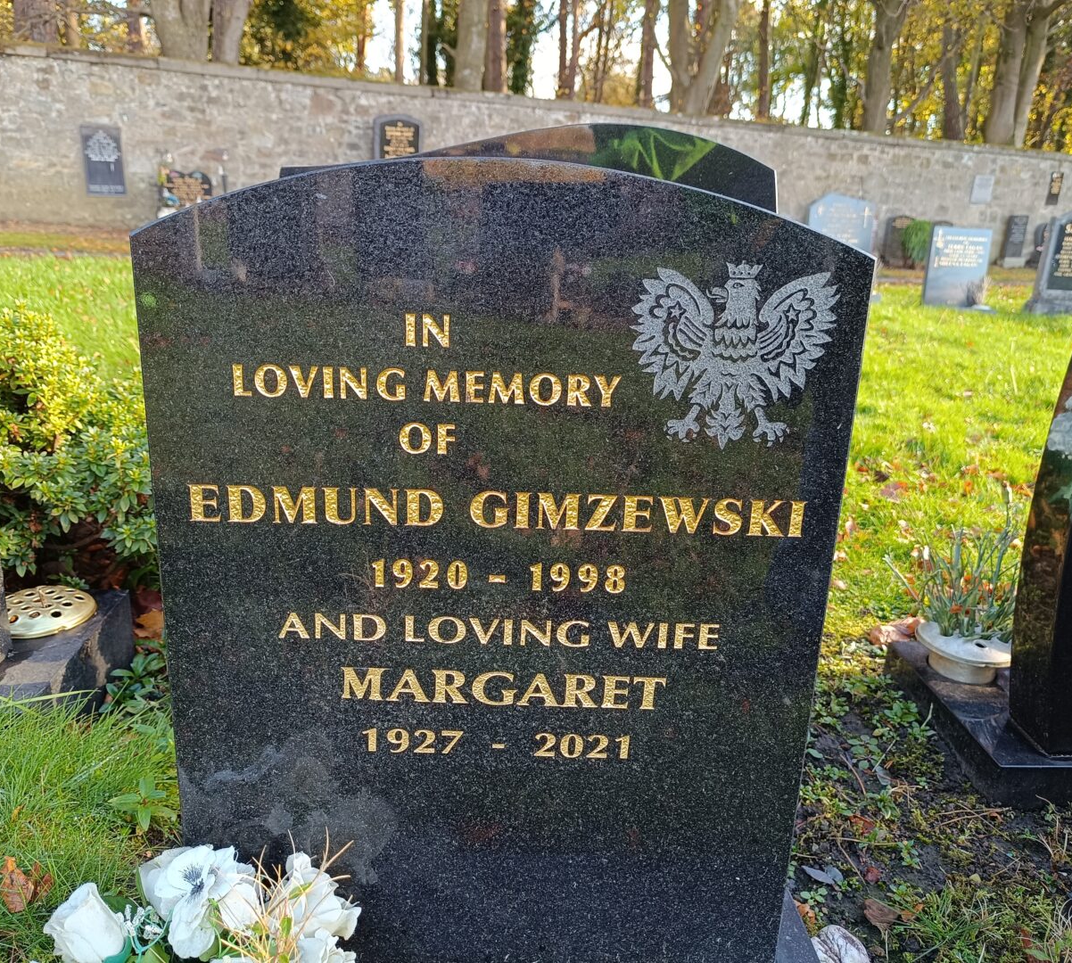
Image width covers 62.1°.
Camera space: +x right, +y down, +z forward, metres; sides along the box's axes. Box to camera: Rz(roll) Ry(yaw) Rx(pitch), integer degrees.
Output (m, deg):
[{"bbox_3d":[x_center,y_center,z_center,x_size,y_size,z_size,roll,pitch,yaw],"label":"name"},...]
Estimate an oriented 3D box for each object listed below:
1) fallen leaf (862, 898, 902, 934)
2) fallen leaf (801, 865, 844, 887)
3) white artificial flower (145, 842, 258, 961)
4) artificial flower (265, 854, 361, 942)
[{"bbox_3d":[0.389,0.487,0.999,0.044,0.018,0.044,11,19,26],"label":"fallen leaf"},{"bbox_3d":[0.315,0.433,0.978,0.046,0.014,0.032,-4,17,-19],"label":"fallen leaf"},{"bbox_3d":[-0.267,0.332,0.706,0.080,0.068,0.060,1,16,-5],"label":"white artificial flower"},{"bbox_3d":[-0.183,0.344,0.739,0.074,0.057,0.057,1,16,-5],"label":"artificial flower"}]

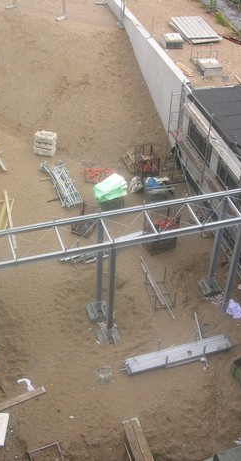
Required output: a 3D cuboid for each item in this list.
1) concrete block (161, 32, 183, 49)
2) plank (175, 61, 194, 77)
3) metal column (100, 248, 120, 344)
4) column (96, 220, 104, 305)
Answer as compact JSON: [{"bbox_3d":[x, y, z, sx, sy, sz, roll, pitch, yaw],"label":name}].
[{"bbox_3d":[2.542,-9.188,30.187,0.847,0.344,1.002,-4,40,-7],"label":"concrete block"},{"bbox_3d":[2.906,-7.287,28.101,0.223,0.080,1.321,-15,42,-20],"label":"plank"},{"bbox_3d":[-0.251,2.000,18.797,0.165,3.826,0.165,-10,41,-15],"label":"metal column"},{"bbox_3d":[-0.638,1.198,19.831,0.165,3.726,0.165,-10,41,-15],"label":"column"}]

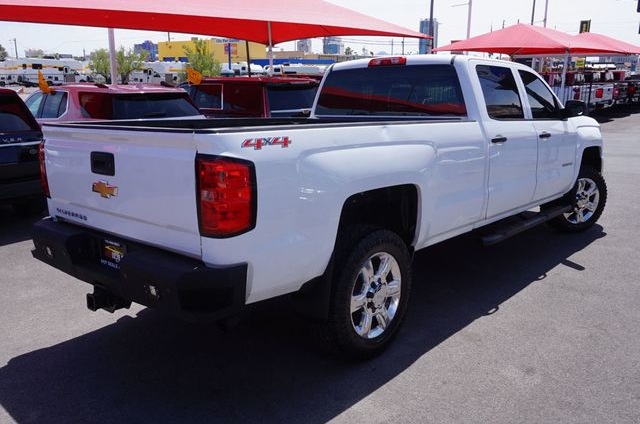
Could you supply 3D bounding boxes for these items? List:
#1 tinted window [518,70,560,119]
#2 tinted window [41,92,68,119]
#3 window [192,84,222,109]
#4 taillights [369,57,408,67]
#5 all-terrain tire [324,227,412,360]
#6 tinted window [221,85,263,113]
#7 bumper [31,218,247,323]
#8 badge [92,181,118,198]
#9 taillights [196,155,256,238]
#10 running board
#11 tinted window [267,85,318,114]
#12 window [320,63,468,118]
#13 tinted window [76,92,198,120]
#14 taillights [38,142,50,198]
[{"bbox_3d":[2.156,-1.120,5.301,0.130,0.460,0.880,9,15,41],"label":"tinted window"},{"bbox_3d":[-4.058,-1.639,8.450,0.780,0.450,0.080,9,-2,39],"label":"tinted window"},{"bbox_3d":[-2.125,-2.178,10.450,0.870,0.480,0.080,9,0,39],"label":"window"},{"bbox_3d":[0.585,-1.307,4.810,0.386,0.080,0.075,9,15,41],"label":"taillights"},{"bbox_3d":[0.263,0.483,3.471,0.280,0.820,0.820,10,15,41],"label":"all-terrain tire"},{"bbox_3d":[-1.391,-2.041,9.950,0.970,0.500,0.080,9,0,39],"label":"tinted window"},{"bbox_3d":[-1.167,0.267,3.116,1.970,0.275,0.290,9,15,41],"label":"bumper"},{"bbox_3d":[-1.180,-0.124,3.027,0.285,0.098,0.025,9,15,41],"label":"badge"},{"bbox_3d":[-0.427,-0.072,2.512,0.180,0.400,0.230,9,15,41],"label":"taillights"},{"bbox_3d":[1.916,0.085,5.125,0.170,0.090,2.080,10,15,41],"label":"running board"},{"bbox_3d":[-0.479,-2.041,9.950,0.090,0.500,1.330,-10,2,41],"label":"tinted window"},{"bbox_3d":[0.569,-1.046,4.822,1.600,0.440,0.090,10,6,41],"label":"window"},{"bbox_3d":[-2.140,-1.235,6.490,1.380,0.410,0.250,-9,14,-36],"label":"tinted window"},{"bbox_3d":[-1.776,-0.285,3.709,0.180,0.400,0.220,9,15,41],"label":"taillights"}]

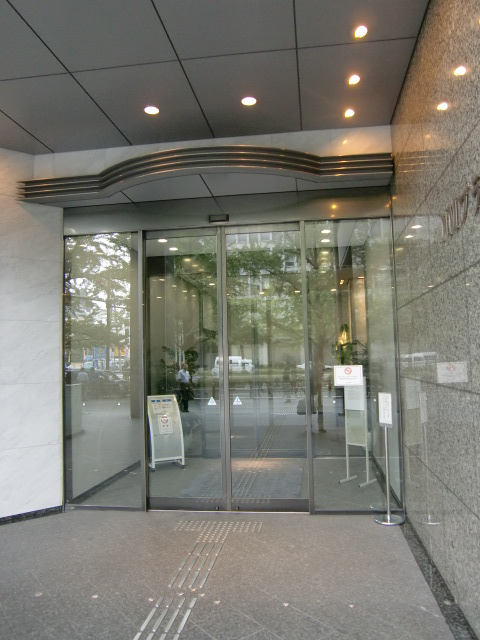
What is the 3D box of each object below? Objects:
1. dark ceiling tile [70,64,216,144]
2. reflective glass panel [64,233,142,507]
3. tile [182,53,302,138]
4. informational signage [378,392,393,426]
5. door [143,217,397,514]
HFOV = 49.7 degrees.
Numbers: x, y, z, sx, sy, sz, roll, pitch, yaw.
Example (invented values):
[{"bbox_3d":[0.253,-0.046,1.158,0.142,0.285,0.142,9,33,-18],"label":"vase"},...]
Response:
[{"bbox_3d":[-0.809,-1.953,4.774,0.902,0.030,1.431,-2,-4,8],"label":"dark ceiling tile"},{"bbox_3d":[-1.509,0.526,5.707,0.904,3.021,0.050,-2,-4,8],"label":"reflective glass panel"},{"bbox_3d":[0.086,-1.983,4.648,0.902,0.030,1.431,-2,-4,8],"label":"tile"},{"bbox_3d":[1.437,0.891,5.100,0.025,0.335,0.215,0,-4,-25],"label":"informational signage"},{"bbox_3d":[0.282,0.480,5.455,2.683,3.031,0.100,-2,-4,8],"label":"door"}]

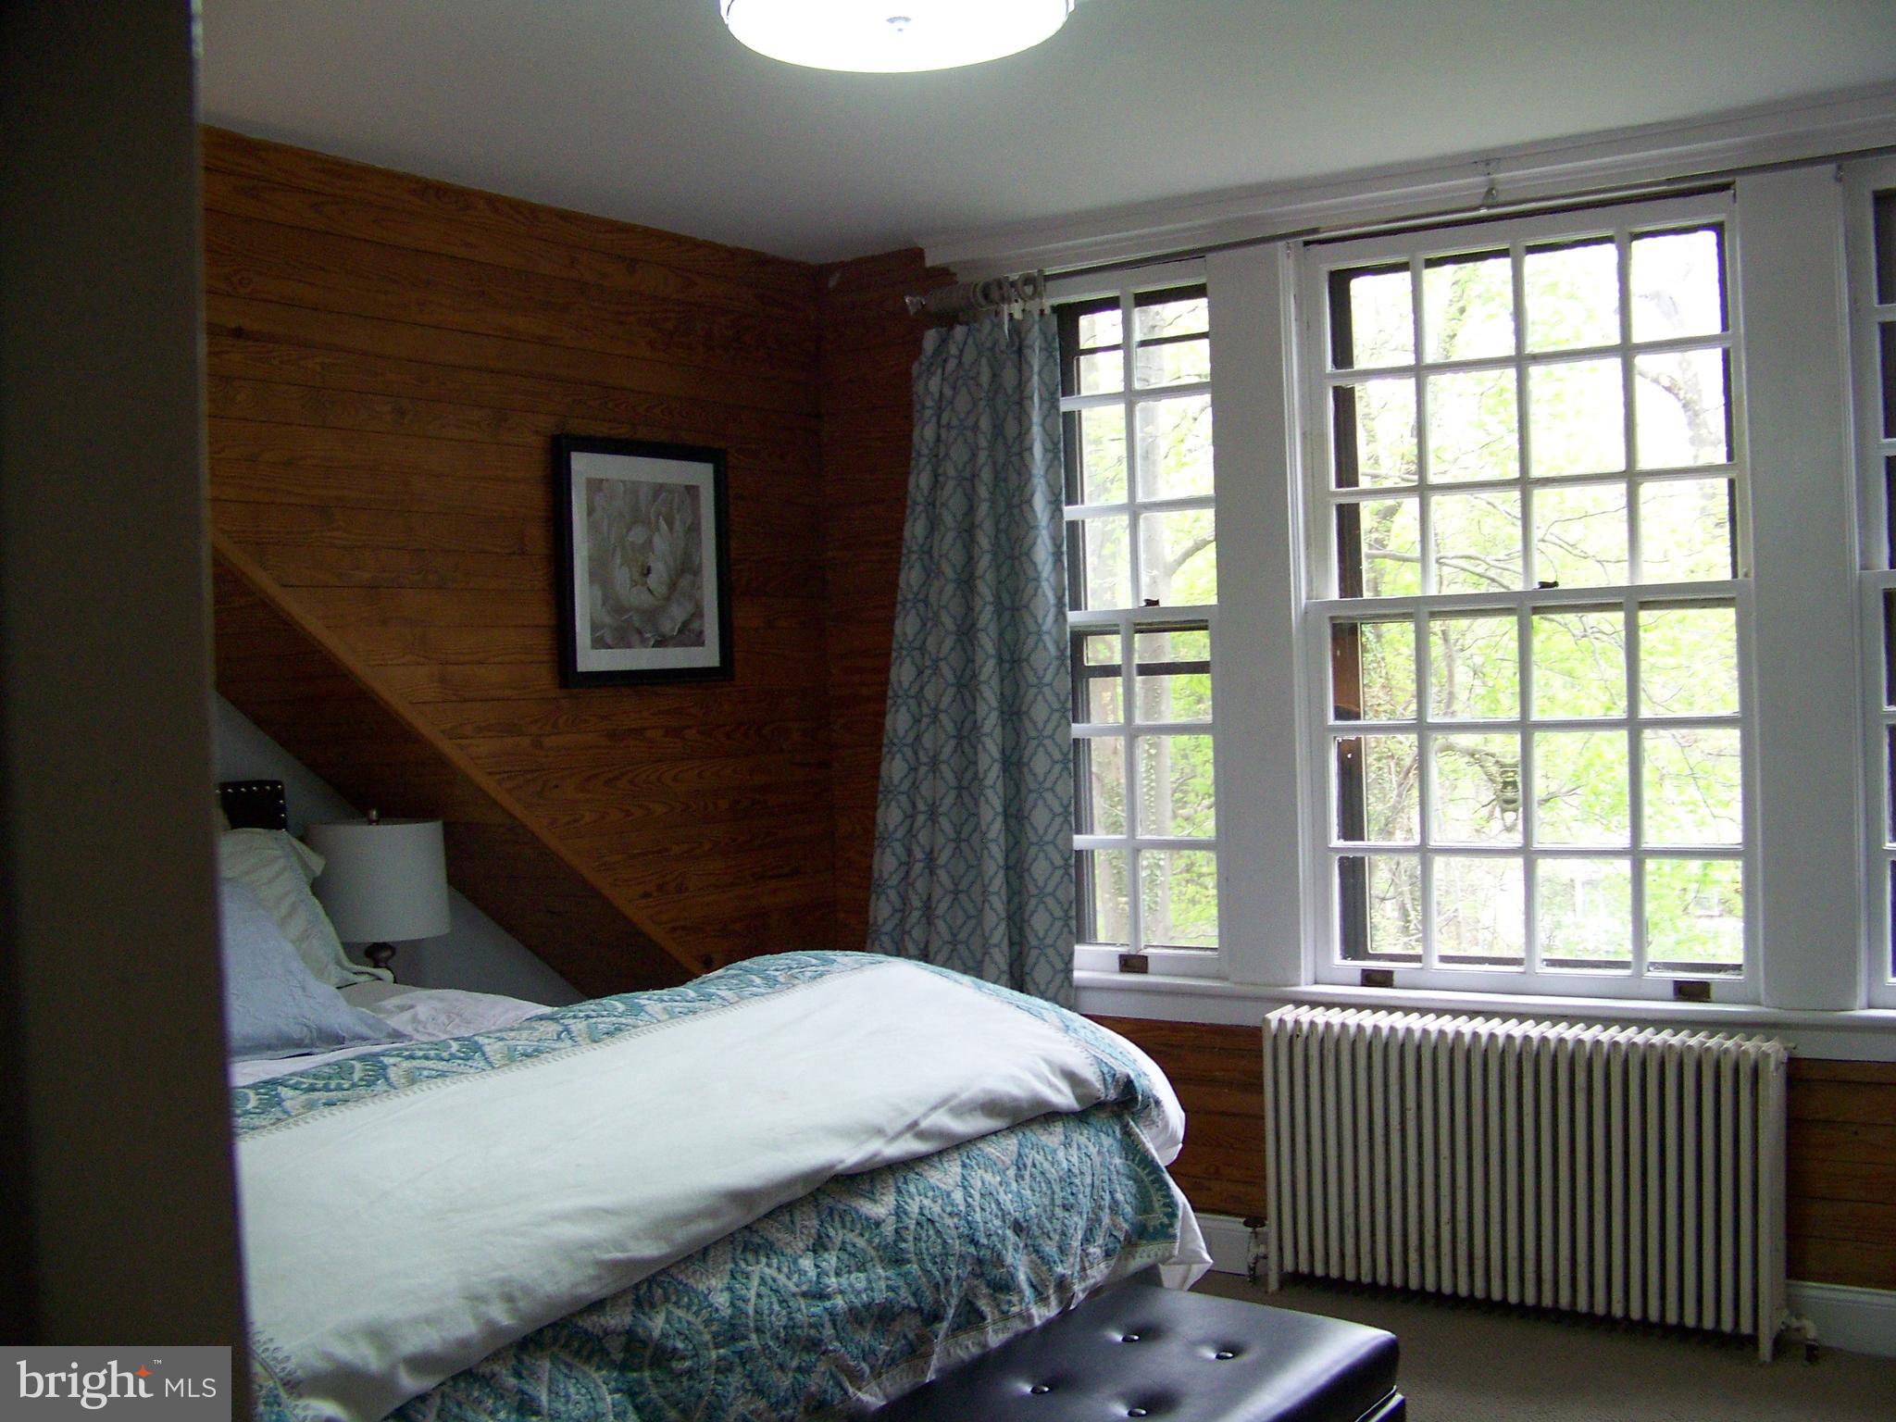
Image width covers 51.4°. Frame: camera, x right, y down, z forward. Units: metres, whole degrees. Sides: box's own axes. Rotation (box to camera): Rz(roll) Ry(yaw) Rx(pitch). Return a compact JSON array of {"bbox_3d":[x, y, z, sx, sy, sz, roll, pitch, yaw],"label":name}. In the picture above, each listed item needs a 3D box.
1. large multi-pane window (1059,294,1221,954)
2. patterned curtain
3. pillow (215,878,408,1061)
[{"bbox_3d":[0.453,-0.208,4.887,0.490,1.700,0.100,-1,1,31],"label":"large multi-pane window"},{"bbox_3d":[0.025,0.129,5.027,0.610,2.220,0.160,-1,1,31],"label":"patterned curtain"},{"bbox_3d":[-1.529,0.540,4.083,0.660,0.460,0.170,-3,-41,-47],"label":"pillow"}]

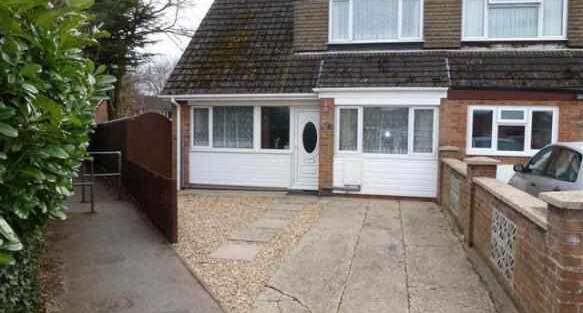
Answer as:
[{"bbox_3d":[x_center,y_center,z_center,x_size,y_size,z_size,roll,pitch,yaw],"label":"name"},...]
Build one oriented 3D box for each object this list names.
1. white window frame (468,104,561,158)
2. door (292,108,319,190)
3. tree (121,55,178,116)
[{"bbox_3d":[4.620,-0.537,8.512,1.789,1.052,0.100,1,3,10],"label":"white window frame"},{"bbox_3d":[0.483,-0.190,9.944,0.860,2.026,0.100,1,3,10],"label":"door"},{"bbox_3d":[-11.700,-4.400,33.000,5.500,7.600,5.500,1,3,10],"label":"tree"}]

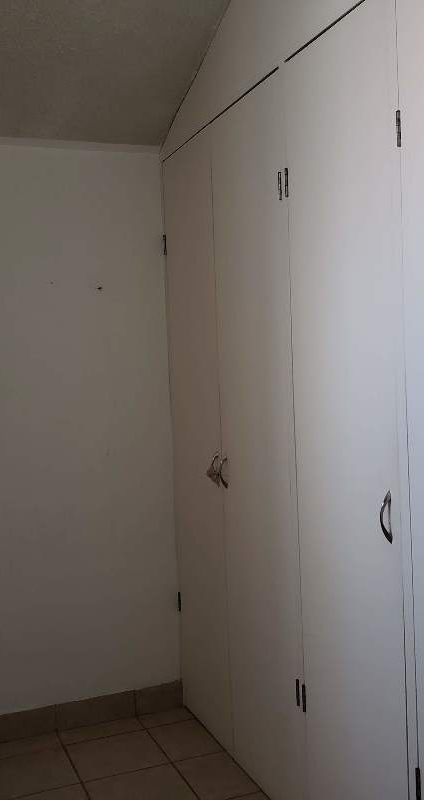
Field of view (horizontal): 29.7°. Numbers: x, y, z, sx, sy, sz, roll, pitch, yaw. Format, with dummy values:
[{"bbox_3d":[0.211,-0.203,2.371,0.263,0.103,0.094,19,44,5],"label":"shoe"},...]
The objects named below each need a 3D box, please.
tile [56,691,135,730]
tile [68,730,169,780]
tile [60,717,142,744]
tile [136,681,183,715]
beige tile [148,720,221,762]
[{"bbox_3d":[-0.478,1.273,3.288,0.326,0.108,0.012,-3,2,-22],"label":"tile"},{"bbox_3d":[-0.363,1.335,3.011,0.326,0.012,0.326,-3,2,-22],"label":"tile"},{"bbox_3d":[-0.450,1.333,3.224,0.326,0.012,0.125,-3,2,-22],"label":"tile"},{"bbox_3d":[-0.229,1.261,3.389,0.205,0.108,0.012,-3,2,-22],"label":"tile"},{"bbox_3d":[-0.114,1.324,3.113,0.205,0.012,0.326,-3,2,-22],"label":"beige tile"}]

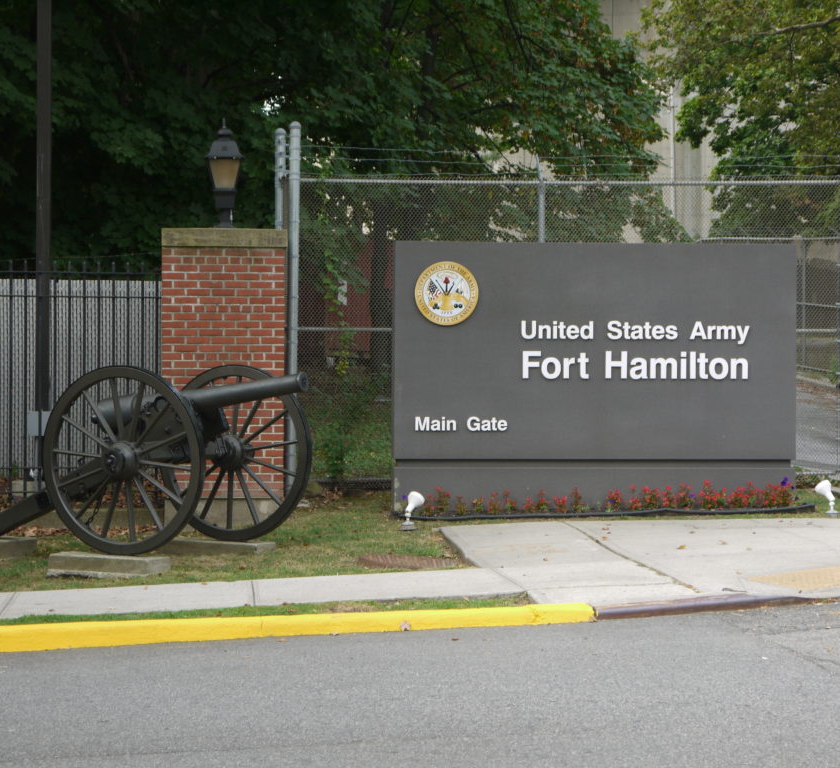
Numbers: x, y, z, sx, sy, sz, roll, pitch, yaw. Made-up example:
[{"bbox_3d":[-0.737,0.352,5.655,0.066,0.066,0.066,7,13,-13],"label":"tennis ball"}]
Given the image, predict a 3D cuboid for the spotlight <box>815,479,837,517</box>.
[{"bbox_3d":[3.360,0.942,20.450,0.150,0.310,0.225,0,1,-37],"label":"spotlight"}]

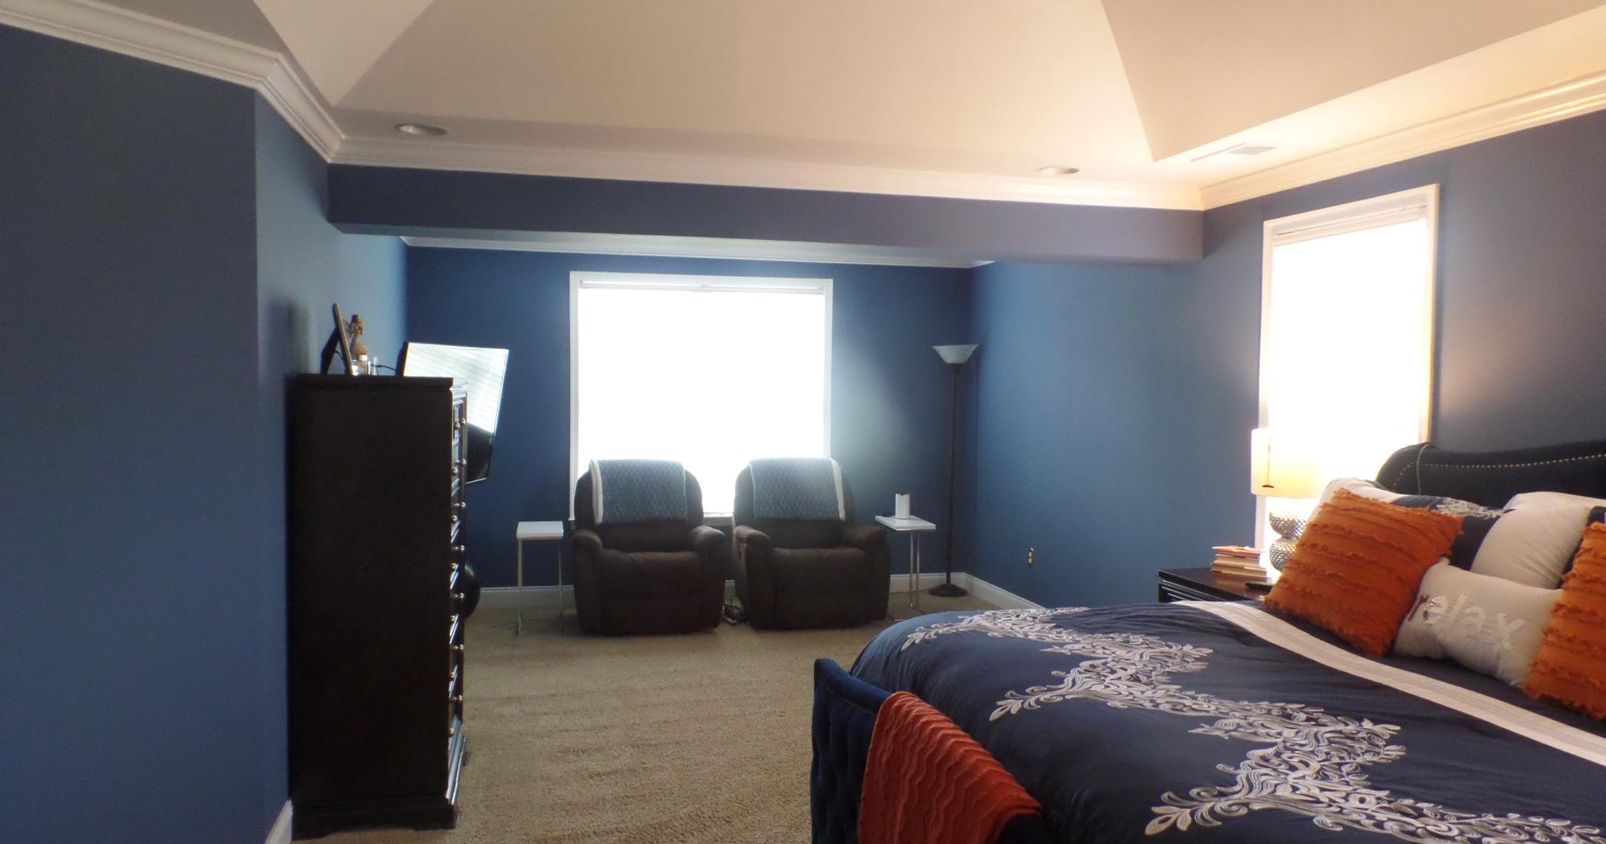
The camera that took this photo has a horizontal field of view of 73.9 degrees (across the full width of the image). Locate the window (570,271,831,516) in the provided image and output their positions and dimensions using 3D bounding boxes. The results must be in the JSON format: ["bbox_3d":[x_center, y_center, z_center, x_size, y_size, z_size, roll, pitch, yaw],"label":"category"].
[{"bbox_3d":[-0.659,-0.164,7.139,1.757,1.624,0.103,0,2,-14],"label":"window"}]

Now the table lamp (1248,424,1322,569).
[{"bbox_3d":[1.855,0.336,4.081,0.279,0.632,0.279,0,2,-14],"label":"table lamp"}]

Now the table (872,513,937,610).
[{"bbox_3d":[0.654,0.931,6.875,0.272,0.581,0.537,0,2,-10],"label":"table"}]

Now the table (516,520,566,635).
[{"bbox_3d":[-1.580,0.928,6.435,0.269,0.581,0.559,0,2,-14],"label":"table"}]

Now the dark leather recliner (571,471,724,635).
[{"bbox_3d":[-0.977,0.730,6.563,0.889,0.978,0.882,0,2,-14],"label":"dark leather recliner"}]

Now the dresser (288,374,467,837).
[{"bbox_3d":[-1.451,0.584,3.739,0.500,1.470,0.676,0,2,-14],"label":"dresser"}]

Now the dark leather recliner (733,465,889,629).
[{"bbox_3d":[0.021,0.730,6.814,0.889,0.978,0.882,0,2,-14],"label":"dark leather recliner"}]

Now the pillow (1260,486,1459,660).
[{"bbox_3d":[1.602,0.408,3.065,0.140,0.448,0.448,37,-6,-20],"label":"pillow"}]

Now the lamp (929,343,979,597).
[{"bbox_3d":[1.040,0.330,7.418,0.316,1.749,0.316,0,2,0],"label":"lamp"}]

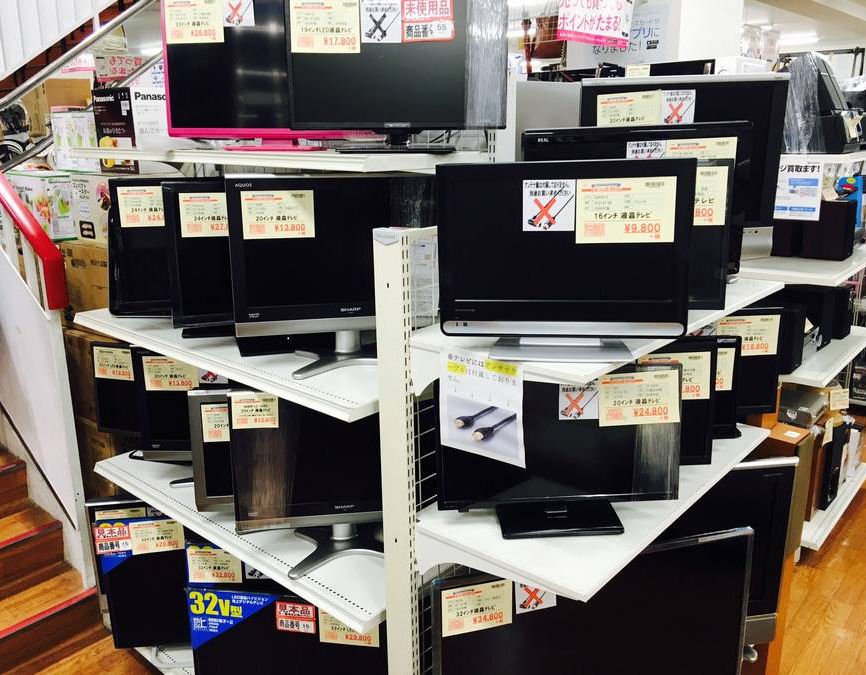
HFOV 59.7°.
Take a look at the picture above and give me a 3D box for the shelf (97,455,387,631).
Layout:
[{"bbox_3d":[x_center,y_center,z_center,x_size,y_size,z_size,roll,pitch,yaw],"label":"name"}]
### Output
[{"bbox_3d":[-0.444,0.464,2.131,1.202,0.034,0.447,13,21,40],"label":"shelf"}]

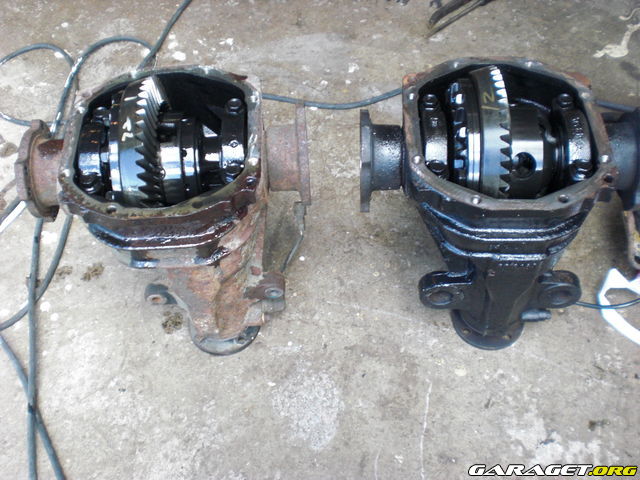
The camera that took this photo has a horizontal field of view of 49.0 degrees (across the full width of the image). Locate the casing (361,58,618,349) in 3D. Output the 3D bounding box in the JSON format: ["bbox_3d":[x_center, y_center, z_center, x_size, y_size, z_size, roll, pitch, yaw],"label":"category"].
[{"bbox_3d":[0.204,-0.037,0.863,0.313,0.365,0.228,0,52,2],"label":"casing"}]

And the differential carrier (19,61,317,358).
[{"bbox_3d":[-0.163,-0.029,0.863,0.309,0.365,0.228,-4,52,-1],"label":"differential carrier"}]

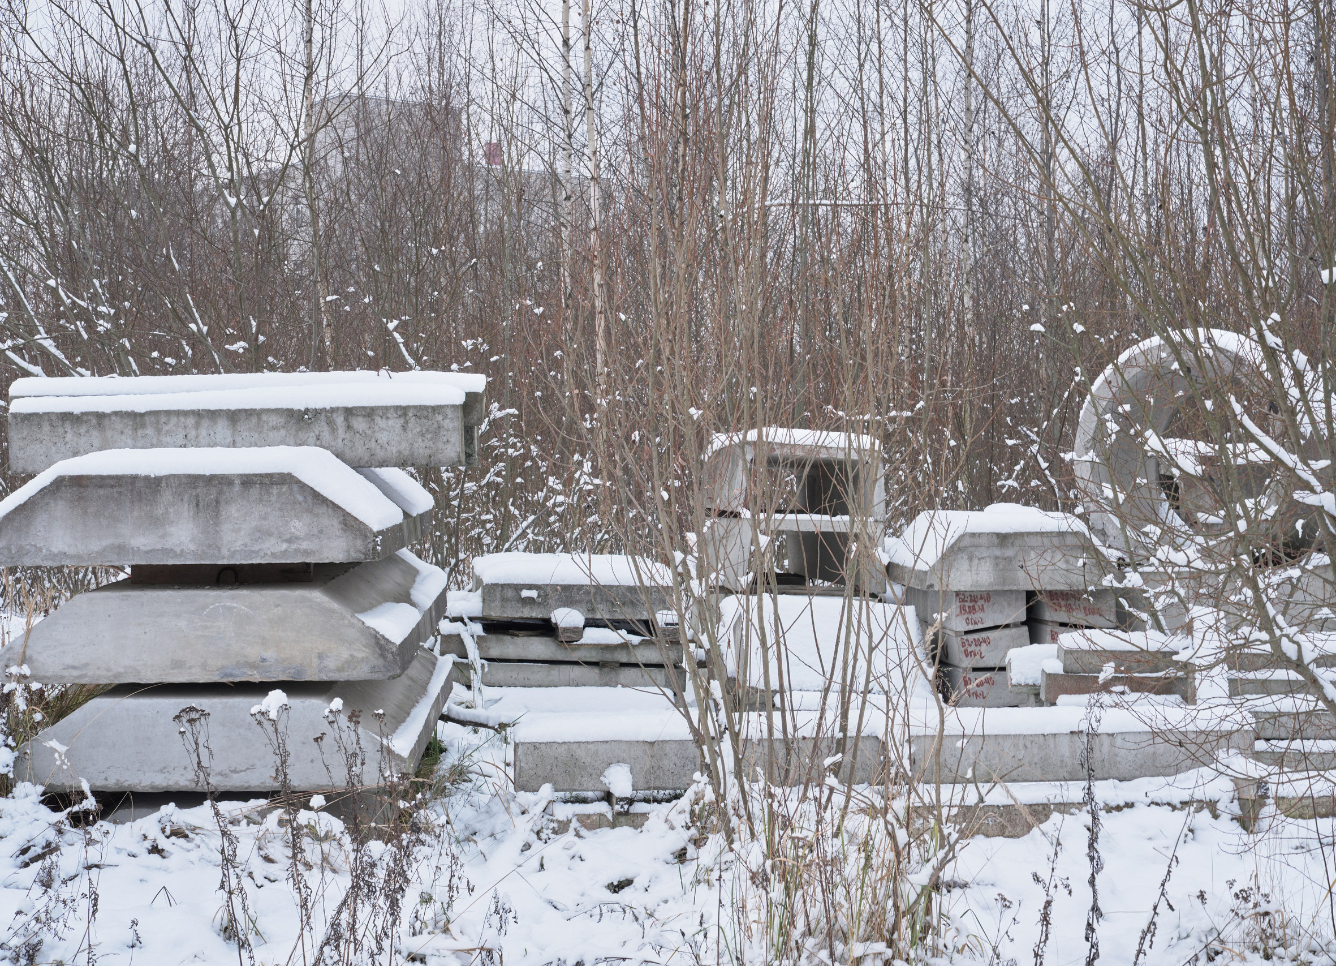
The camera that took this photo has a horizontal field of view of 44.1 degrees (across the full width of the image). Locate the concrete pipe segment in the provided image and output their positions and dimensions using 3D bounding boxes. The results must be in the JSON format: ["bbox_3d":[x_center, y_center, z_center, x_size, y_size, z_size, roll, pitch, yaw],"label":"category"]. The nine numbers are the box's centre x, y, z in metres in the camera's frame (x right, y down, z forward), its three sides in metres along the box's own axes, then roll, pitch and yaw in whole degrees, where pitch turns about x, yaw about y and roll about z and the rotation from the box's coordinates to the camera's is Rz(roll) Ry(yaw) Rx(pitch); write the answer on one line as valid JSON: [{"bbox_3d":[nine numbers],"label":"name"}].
[{"bbox_3d":[2.980,-0.160,9.050,1.200,1.200,0.840,0,0,42],"label":"concrete pipe segment"}]

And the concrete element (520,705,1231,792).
[{"bbox_3d":[0.885,1.135,6.990,3.000,0.205,0.540,-1,0,-1],"label":"concrete element"}]

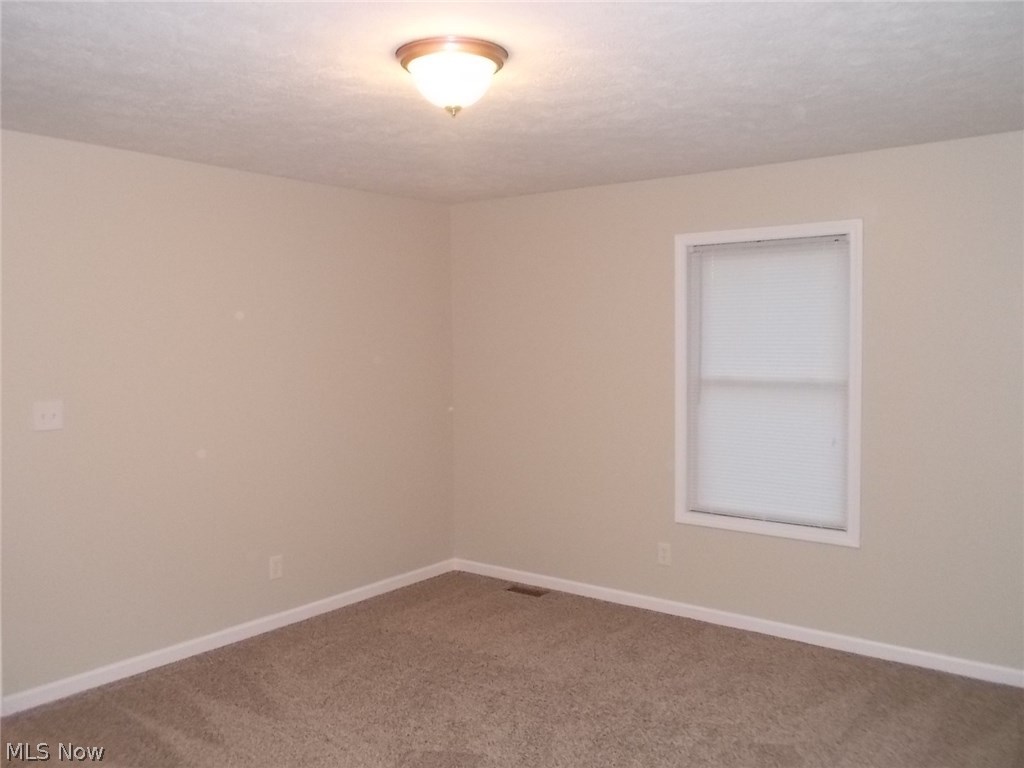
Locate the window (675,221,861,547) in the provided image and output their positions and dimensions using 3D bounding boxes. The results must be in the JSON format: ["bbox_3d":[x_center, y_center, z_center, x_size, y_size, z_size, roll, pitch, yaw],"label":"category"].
[{"bbox_3d":[1.309,-0.009,4.450,0.983,1.583,0.100,2,4,37],"label":"window"}]

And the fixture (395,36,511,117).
[{"bbox_3d":[-0.182,-0.918,2.645,0.345,0.185,0.345,0,3,0],"label":"fixture"}]

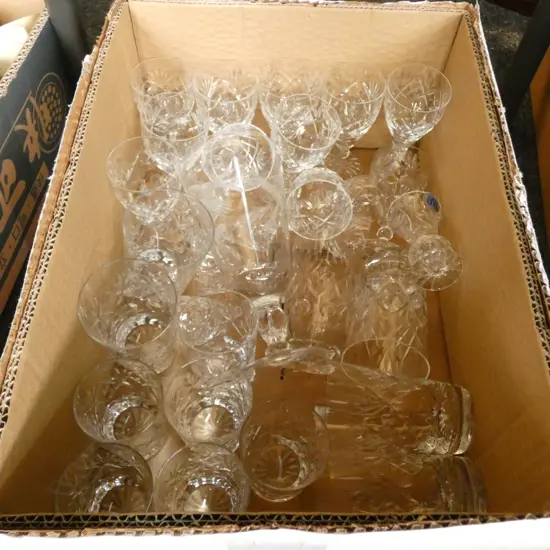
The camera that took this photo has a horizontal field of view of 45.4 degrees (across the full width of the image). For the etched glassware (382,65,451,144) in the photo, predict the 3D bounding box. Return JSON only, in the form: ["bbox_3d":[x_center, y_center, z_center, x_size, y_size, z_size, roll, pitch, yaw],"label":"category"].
[{"bbox_3d":[0.145,-0.152,0.714,0.067,0.130,0.067,0,57,-1],"label":"etched glassware"}]

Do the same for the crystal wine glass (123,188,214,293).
[{"bbox_3d":[-0.101,-0.029,0.655,0.088,0.084,0.088,0,57,-1],"label":"crystal wine glass"}]

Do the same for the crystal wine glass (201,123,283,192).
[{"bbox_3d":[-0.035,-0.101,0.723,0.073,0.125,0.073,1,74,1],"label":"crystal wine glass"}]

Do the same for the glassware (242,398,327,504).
[{"bbox_3d":[0.007,0.153,0.540,0.073,0.079,0.073,0,57,-1],"label":"glassware"}]

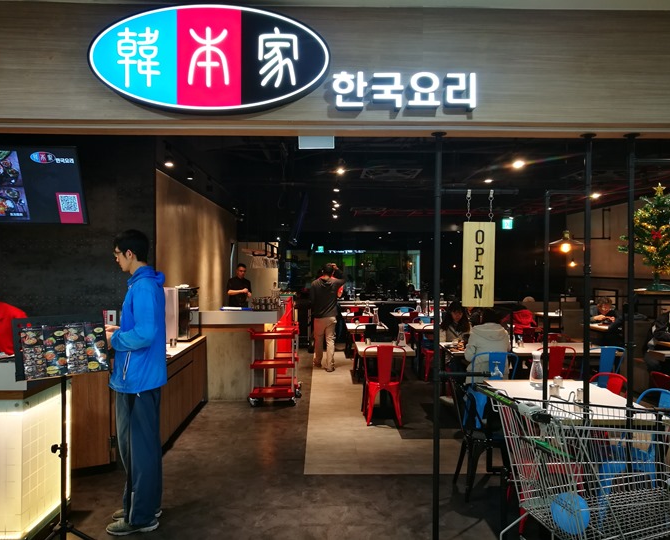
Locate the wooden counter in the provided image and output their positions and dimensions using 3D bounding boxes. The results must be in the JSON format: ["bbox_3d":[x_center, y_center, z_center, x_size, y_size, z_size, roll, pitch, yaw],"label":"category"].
[{"bbox_3d":[-1.845,1.205,5.612,0.640,0.820,2.450,0,0,-1],"label":"wooden counter"}]

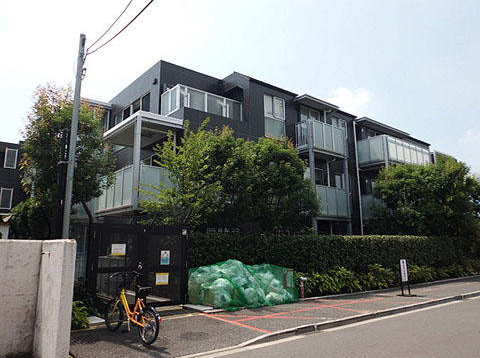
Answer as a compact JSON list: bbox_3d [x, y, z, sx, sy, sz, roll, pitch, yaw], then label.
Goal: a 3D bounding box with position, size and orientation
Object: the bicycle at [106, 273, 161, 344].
[{"bbox_3d":[-1.754,2.047,5.823,0.560,0.990,1.630,10,-14,-44],"label":"bicycle"}]

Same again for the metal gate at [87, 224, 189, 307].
[{"bbox_3d":[-2.359,2.073,8.590,2.200,1.900,0.700,7,-12,-36],"label":"metal gate"}]

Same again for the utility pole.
[{"bbox_3d":[-3.951,-0.365,8.492,0.220,6.670,0.220,8,-13,-37],"label":"utility pole"}]

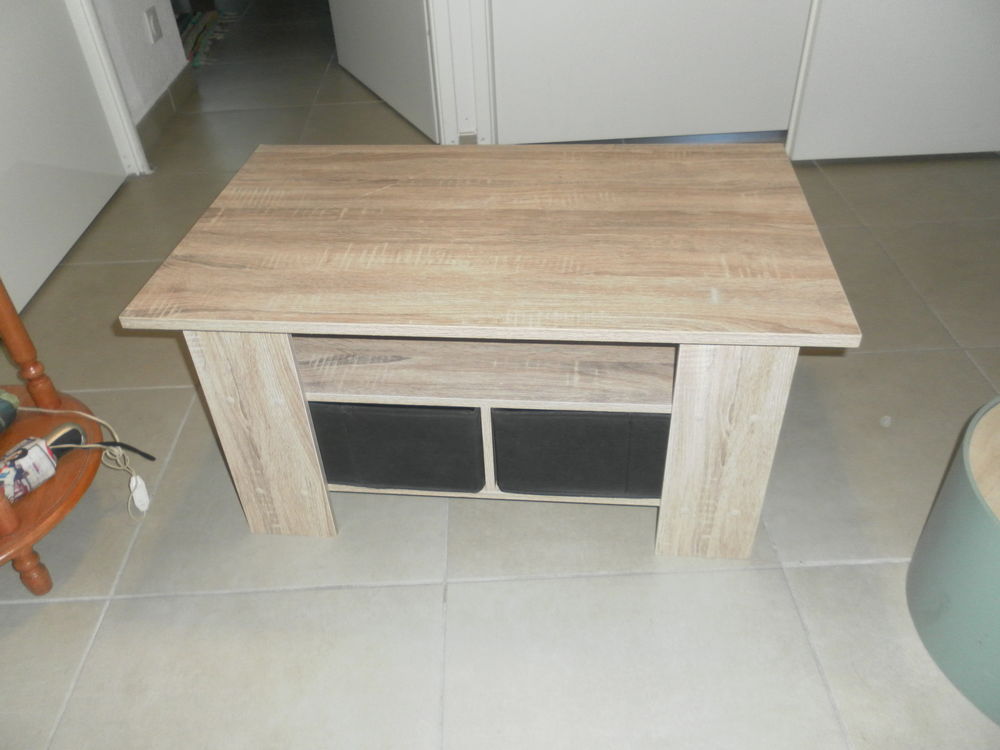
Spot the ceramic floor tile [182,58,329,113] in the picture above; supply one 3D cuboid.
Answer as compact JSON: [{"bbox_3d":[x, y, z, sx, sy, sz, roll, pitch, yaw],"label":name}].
[{"bbox_3d":[-0.793,-0.962,2.689,0.440,0.010,0.450,-3,39,0],"label":"ceramic floor tile"}]

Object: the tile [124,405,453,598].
[{"bbox_3d":[-0.304,0.153,1.274,0.450,0.010,0.450,-3,39,0],"label":"tile"}]

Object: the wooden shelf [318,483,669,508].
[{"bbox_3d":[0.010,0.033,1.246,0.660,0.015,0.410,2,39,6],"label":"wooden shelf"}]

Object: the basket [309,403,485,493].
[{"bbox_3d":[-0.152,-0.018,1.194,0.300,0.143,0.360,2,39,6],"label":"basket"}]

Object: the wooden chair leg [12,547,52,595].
[{"bbox_3d":[-0.634,0.260,1.088,0.037,0.085,0.037,-3,39,0],"label":"wooden chair leg"}]

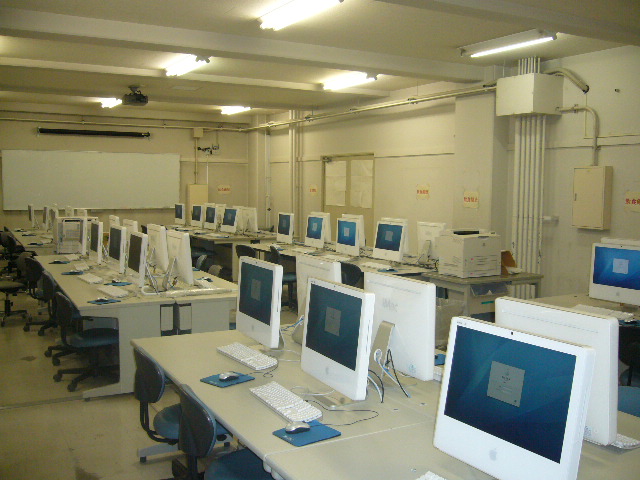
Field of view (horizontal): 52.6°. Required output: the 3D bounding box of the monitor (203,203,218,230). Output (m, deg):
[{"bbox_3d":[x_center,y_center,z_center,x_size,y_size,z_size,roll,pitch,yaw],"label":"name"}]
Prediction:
[{"bbox_3d":[-2.024,-0.416,12.108,0.180,0.480,0.490,-3,6,-30],"label":"monitor"}]

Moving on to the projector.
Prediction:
[{"bbox_3d":[-2.879,-2.242,10.132,0.360,0.310,0.300,-2,6,-29],"label":"projector"}]

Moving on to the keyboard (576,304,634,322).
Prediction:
[{"bbox_3d":[1.957,0.512,4.516,0.155,0.035,0.450,-3,6,-34],"label":"keyboard"}]

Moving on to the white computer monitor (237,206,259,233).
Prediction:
[{"bbox_3d":[-1.154,-0.317,10.890,0.180,0.455,0.490,-2,6,-28],"label":"white computer monitor"}]

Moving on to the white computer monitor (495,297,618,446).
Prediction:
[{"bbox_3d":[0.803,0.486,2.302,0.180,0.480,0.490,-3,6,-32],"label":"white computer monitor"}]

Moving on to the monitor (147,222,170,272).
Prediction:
[{"bbox_3d":[-1.613,0.117,6.144,0.185,0.472,0.493,-2,5,-29],"label":"monitor"}]

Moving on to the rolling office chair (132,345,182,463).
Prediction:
[{"bbox_3d":[-0.617,0.916,3.230,0.560,0.730,0.540,-2,5,-22],"label":"rolling office chair"}]

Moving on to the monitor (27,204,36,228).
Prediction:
[{"bbox_3d":[-5.283,-0.411,12.006,0.185,0.472,0.493,-2,5,-29],"label":"monitor"}]

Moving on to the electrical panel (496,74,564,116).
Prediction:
[{"bbox_3d":[2.479,-1.695,7.675,0.454,0.450,0.585,-2,6,-28],"label":"electrical panel"}]

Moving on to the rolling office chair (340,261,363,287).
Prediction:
[{"bbox_3d":[0.528,0.627,6.650,0.570,0.810,0.560,-2,5,-29],"label":"rolling office chair"}]

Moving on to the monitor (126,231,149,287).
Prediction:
[{"bbox_3d":[-1.450,0.186,5.339,0.185,0.472,0.493,-2,5,-27],"label":"monitor"}]

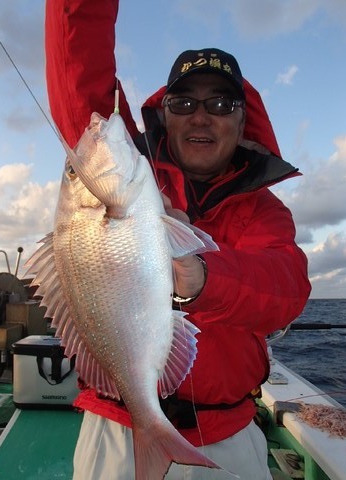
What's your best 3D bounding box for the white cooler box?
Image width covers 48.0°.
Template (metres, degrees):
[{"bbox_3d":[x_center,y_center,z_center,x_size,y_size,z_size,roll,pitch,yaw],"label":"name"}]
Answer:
[{"bbox_3d":[-0.536,0.625,1.885,0.380,0.280,0.280,2,-9,-8],"label":"white cooler box"}]

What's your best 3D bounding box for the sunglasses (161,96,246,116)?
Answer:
[{"bbox_3d":[0.072,-0.268,0.847,0.148,0.045,0.145,0,3,8],"label":"sunglasses"}]

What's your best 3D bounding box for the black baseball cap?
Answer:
[{"bbox_3d":[0.073,-0.357,0.852,0.175,0.140,0.260,0,3,8],"label":"black baseball cap"}]

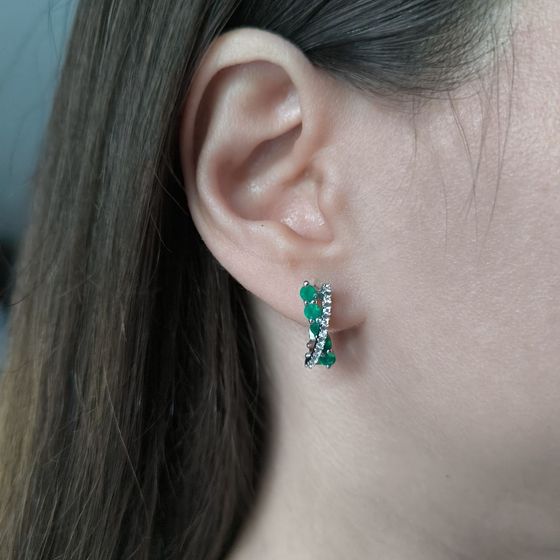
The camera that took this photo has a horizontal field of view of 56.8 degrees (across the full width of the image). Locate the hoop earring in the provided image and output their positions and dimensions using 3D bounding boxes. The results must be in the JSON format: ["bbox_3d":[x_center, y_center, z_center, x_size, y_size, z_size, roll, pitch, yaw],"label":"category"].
[{"bbox_3d":[0.008,0.009,0.109,0.007,0.018,0.013,0,0,-5],"label":"hoop earring"}]

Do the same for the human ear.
[{"bbox_3d":[-0.003,-0.021,0.111,0.034,0.061,0.020,-10,0,-11],"label":"human ear"}]

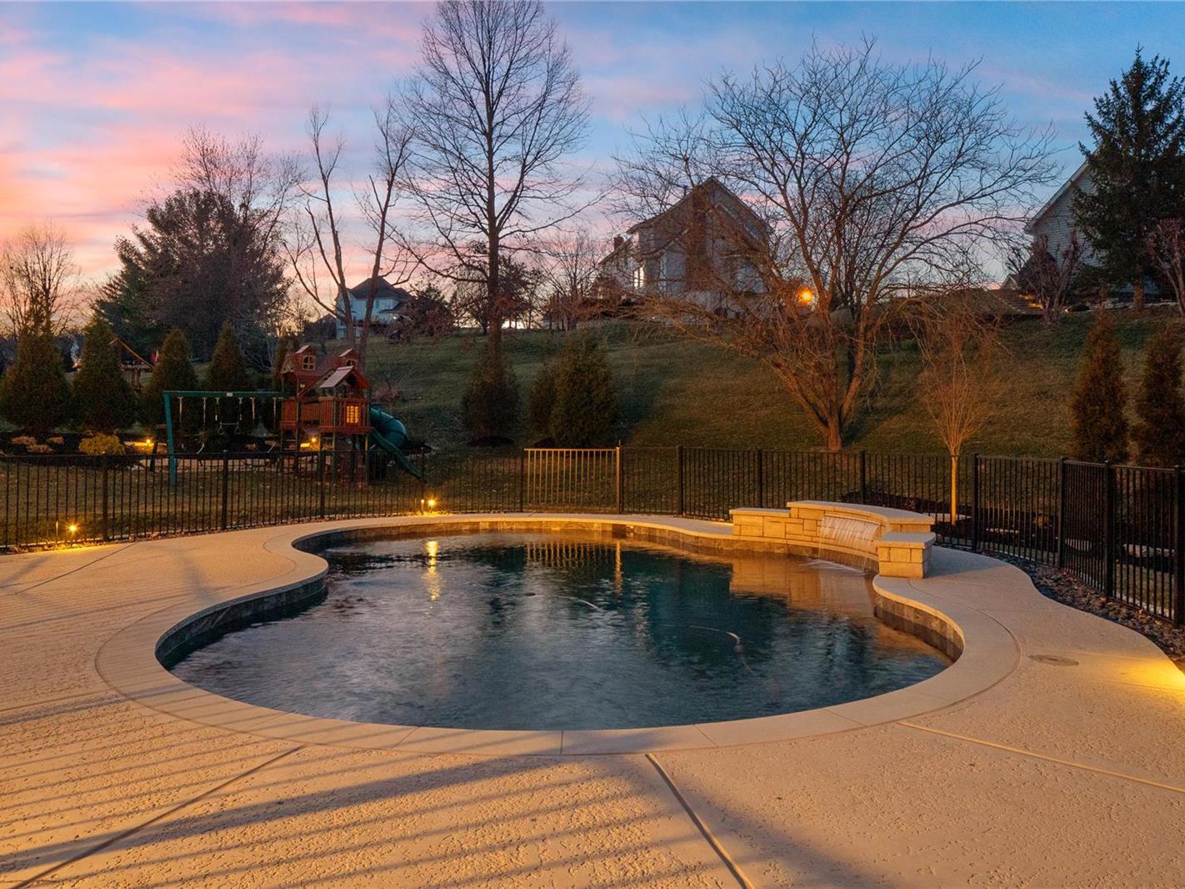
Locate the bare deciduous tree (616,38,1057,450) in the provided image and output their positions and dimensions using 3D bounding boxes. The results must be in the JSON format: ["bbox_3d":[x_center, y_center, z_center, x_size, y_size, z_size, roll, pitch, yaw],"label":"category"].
[{"bbox_3d":[6.020,-4.970,22.000,10.500,10.200,9.800,0,0,0],"label":"bare deciduous tree"}]

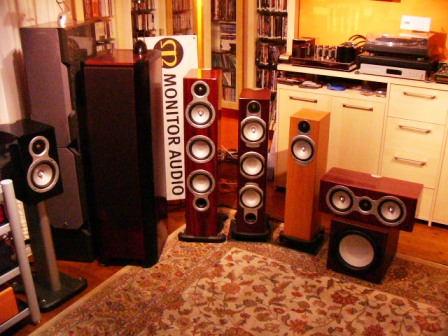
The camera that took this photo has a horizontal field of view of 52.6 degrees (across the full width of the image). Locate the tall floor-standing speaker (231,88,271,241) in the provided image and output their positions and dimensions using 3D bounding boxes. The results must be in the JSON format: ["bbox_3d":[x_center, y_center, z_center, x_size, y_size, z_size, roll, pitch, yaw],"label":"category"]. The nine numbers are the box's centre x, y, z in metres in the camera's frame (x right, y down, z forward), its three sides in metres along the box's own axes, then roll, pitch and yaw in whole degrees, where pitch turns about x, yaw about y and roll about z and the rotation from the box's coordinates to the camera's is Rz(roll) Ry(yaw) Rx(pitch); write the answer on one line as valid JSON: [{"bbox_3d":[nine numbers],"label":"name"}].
[{"bbox_3d":[0.195,-0.017,3.014,0.240,0.935,0.330,3,20,6],"label":"tall floor-standing speaker"}]

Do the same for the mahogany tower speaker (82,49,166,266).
[{"bbox_3d":[-0.566,-0.060,2.756,0.360,1.180,0.540,2,20,3],"label":"mahogany tower speaker"}]

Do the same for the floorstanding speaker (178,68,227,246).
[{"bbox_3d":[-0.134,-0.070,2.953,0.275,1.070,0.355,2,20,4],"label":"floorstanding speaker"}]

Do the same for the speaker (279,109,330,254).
[{"bbox_3d":[0.545,0.081,2.894,0.250,0.840,0.285,11,23,26],"label":"speaker"}]

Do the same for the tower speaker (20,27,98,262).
[{"bbox_3d":[-0.884,-0.144,2.721,0.250,1.355,0.490,3,20,6],"label":"tower speaker"}]

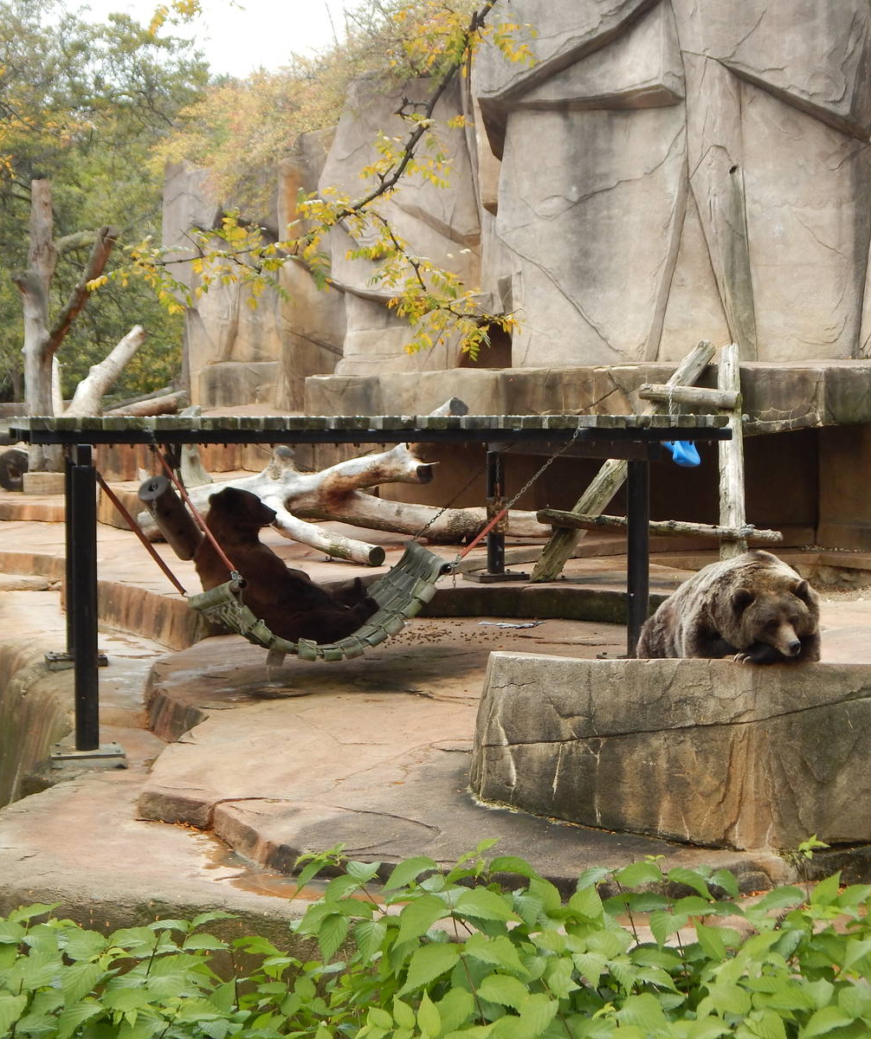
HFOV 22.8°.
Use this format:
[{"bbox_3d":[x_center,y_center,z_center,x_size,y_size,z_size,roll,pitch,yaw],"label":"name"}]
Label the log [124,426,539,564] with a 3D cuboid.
[{"bbox_3d":[-0.900,-0.314,19.600,4.000,1.150,2.400,0,3,7],"label":"log"}]

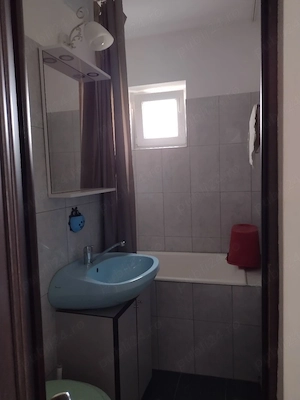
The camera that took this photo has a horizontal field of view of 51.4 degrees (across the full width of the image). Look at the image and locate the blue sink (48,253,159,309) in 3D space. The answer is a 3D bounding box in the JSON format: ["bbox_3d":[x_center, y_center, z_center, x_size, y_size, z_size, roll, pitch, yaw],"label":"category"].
[{"bbox_3d":[-0.208,0.445,1.671,0.481,0.215,0.555,-1,5,15],"label":"blue sink"}]

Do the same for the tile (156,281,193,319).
[{"bbox_3d":[0.170,0.675,2.108,0.251,0.255,0.010,-1,5,15],"label":"tile"}]

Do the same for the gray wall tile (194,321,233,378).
[{"bbox_3d":[0.422,0.990,2.066,0.251,0.383,0.010,-1,5,15],"label":"gray wall tile"}]

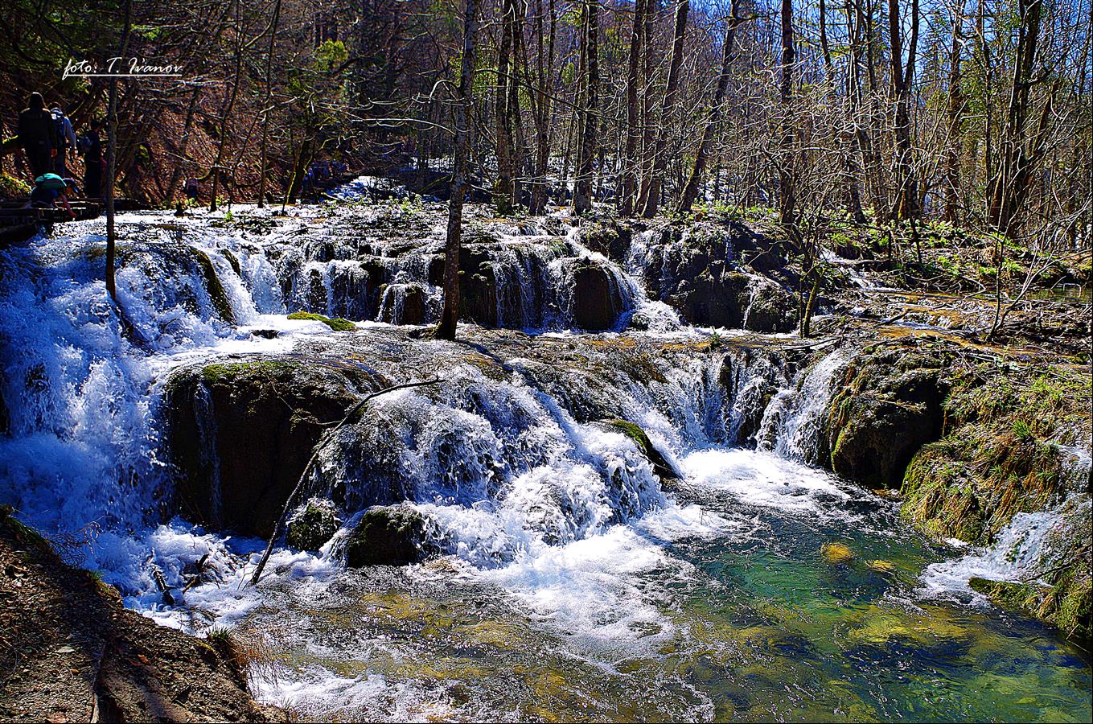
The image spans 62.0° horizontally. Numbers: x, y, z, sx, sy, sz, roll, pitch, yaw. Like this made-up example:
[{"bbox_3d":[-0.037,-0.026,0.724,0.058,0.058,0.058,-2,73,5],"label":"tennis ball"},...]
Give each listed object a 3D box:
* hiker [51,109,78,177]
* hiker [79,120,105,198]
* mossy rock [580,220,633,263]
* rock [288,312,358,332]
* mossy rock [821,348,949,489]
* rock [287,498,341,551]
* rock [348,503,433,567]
[{"bbox_3d":[-9.048,-3.951,17.000,0.520,1.700,0.400,-3,12,-18],"label":"hiker"},{"bbox_3d":[-9.755,-4.368,19.500,0.460,1.650,0.460,-9,14,-40],"label":"hiker"},{"bbox_3d":[0.955,-1.901,14.486,0.800,0.600,0.700,2,11,4],"label":"mossy rock"},{"bbox_3d":[-3.125,-0.581,12.702,1.000,0.200,0.600,-2,11,-14],"label":"rock"},{"bbox_3d":[4.835,0.720,12.612,1.580,1.720,1.150,5,12,21],"label":"mossy rock"},{"bbox_3d":[-2.570,1.745,10.031,0.600,0.470,0.480,-2,11,-15],"label":"rock"},{"bbox_3d":[-1.694,1.782,9.728,0.920,0.540,0.620,-1,11,-10],"label":"rock"}]

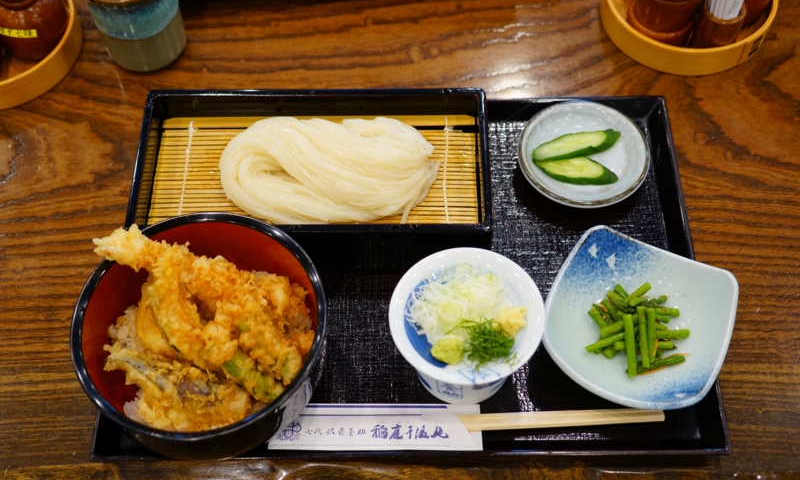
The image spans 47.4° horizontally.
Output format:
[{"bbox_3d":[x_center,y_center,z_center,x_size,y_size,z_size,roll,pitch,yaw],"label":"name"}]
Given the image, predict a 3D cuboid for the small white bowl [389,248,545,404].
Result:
[{"bbox_3d":[0.042,0.063,0.593,0.095,0.070,0.095,0,59,1],"label":"small white bowl"}]

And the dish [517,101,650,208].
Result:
[{"bbox_3d":[0.136,-0.056,0.684,0.096,0.032,0.096,0,59,1],"label":"dish"}]

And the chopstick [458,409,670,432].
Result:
[{"bbox_3d":[0.058,0.119,0.596,0.230,0.006,0.011,-2,59,0],"label":"chopstick"}]

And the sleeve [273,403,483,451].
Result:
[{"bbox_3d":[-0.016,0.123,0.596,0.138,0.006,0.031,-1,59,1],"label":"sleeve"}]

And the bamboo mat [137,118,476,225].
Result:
[{"bbox_3d":[-0.061,-0.045,0.669,0.235,0.006,0.114,-1,59,1],"label":"bamboo mat"}]

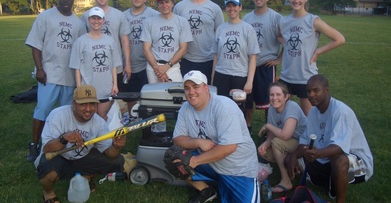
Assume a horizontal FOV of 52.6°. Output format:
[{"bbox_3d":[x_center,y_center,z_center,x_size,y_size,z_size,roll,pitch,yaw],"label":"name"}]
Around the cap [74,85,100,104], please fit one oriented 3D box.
[{"bbox_3d":[-0.866,-0.056,3.170,0.180,0.140,0.265,-8,15,-32],"label":"cap"}]

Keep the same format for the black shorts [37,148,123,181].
[{"bbox_3d":[-0.939,0.484,3.313,0.650,0.310,0.480,-4,14,-18],"label":"black shorts"}]

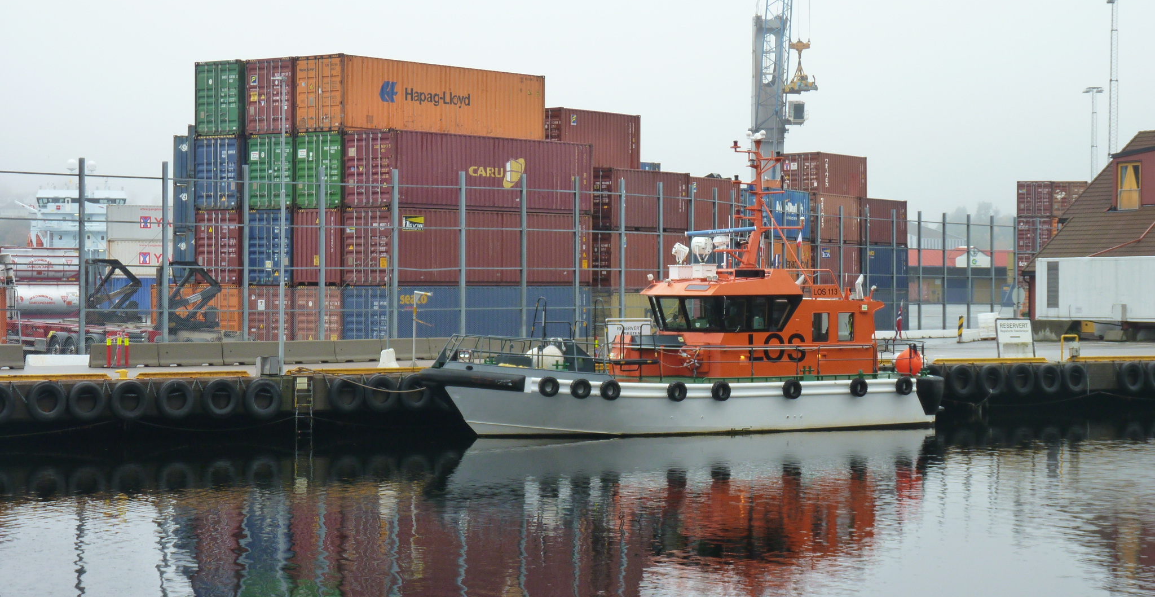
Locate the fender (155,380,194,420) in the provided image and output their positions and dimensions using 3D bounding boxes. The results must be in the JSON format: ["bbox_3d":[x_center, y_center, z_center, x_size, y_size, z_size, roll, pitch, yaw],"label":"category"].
[{"bbox_3d":[-12.042,3.029,72.000,1.170,1.170,0.320,0,1,-29],"label":"fender"}]

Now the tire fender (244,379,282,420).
[{"bbox_3d":[-9.448,3.023,72.178,1.140,1.140,0.320,0,0,-30],"label":"tire fender"}]

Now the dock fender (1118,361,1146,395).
[{"bbox_3d":[18.729,2.687,81.280,1.060,1.060,0.320,0,0,-30],"label":"dock fender"}]

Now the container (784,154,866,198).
[{"bbox_3d":[13.911,-6.736,135.271,2.438,2.591,6.058,0,0,32],"label":"container"}]

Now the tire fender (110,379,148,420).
[{"bbox_3d":[-11.856,2.699,63.591,1.060,1.060,0.320,0,0,-30],"label":"tire fender"}]

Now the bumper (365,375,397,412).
[{"bbox_3d":[-6.061,2.926,74.191,1.140,1.140,0.320,0,0,-30],"label":"bumper"}]

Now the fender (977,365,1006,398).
[{"bbox_3d":[13.468,2.701,78.237,1.060,1.060,0.320,0,0,-30],"label":"fender"}]

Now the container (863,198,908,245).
[{"bbox_3d":[16.368,-4.312,136.606,2.438,2.591,6.058,1,1,31],"label":"container"}]

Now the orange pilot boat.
[{"bbox_3d":[2.779,-0.378,69.329,16.232,8.894,4.800,0,0,-30],"label":"orange pilot boat"}]

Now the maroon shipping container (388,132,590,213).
[{"bbox_3d":[-4.071,-4.860,94.630,2.438,2.896,12.192,1,1,38],"label":"maroon shipping container"}]

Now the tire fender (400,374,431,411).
[{"bbox_3d":[-5.029,2.922,74.804,1.140,1.140,0.320,0,0,-30],"label":"tire fender"}]

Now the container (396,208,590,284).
[{"bbox_3d":[-4.106,-1.912,94.124,2.438,2.896,12.192,0,1,37],"label":"container"}]

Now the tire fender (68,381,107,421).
[{"bbox_3d":[-14.162,2.984,69.377,1.140,1.140,0.320,0,0,-30],"label":"tire fender"}]

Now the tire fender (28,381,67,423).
[{"bbox_3d":[-15.176,2.958,68.774,1.140,1.140,0.320,0,0,-30],"label":"tire fender"}]

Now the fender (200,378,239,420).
[{"bbox_3d":[-10.805,3.045,72.700,1.170,1.170,0.320,0,1,-29],"label":"fender"}]

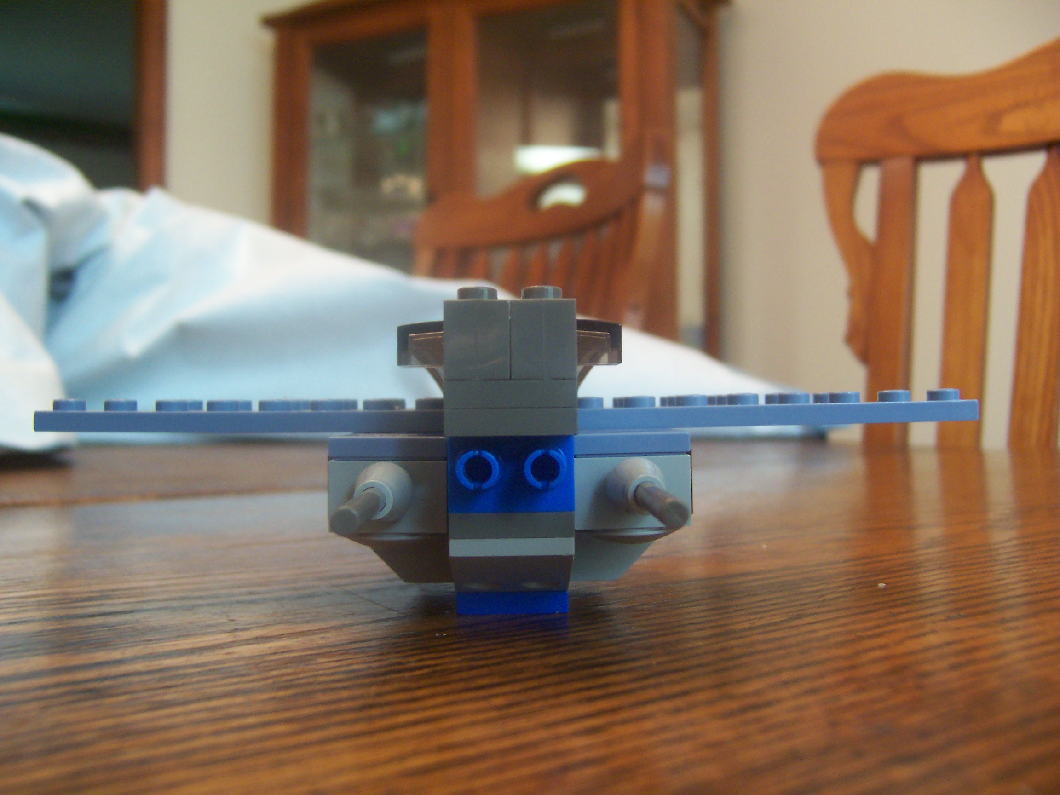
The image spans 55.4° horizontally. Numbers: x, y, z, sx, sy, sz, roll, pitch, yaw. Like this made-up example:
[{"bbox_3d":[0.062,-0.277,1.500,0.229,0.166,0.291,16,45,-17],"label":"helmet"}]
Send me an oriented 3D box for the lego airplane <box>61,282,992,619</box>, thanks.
[{"bbox_3d":[-0.003,0.009,0.159,0.144,0.043,0.107,-1,-1,-1],"label":"lego airplane"}]

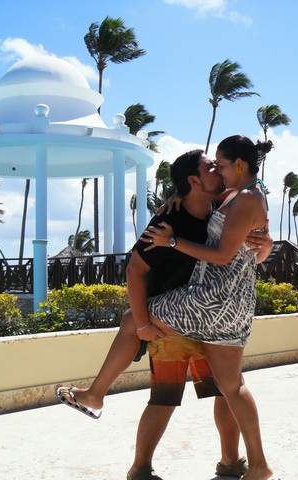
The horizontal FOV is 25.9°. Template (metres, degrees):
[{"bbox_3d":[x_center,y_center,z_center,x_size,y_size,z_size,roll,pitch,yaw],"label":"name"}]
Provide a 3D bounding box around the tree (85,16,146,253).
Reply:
[{"bbox_3d":[-2.260,-6.142,44.405,4.080,18.776,3.672,0,-3,-3],"label":"tree"}]

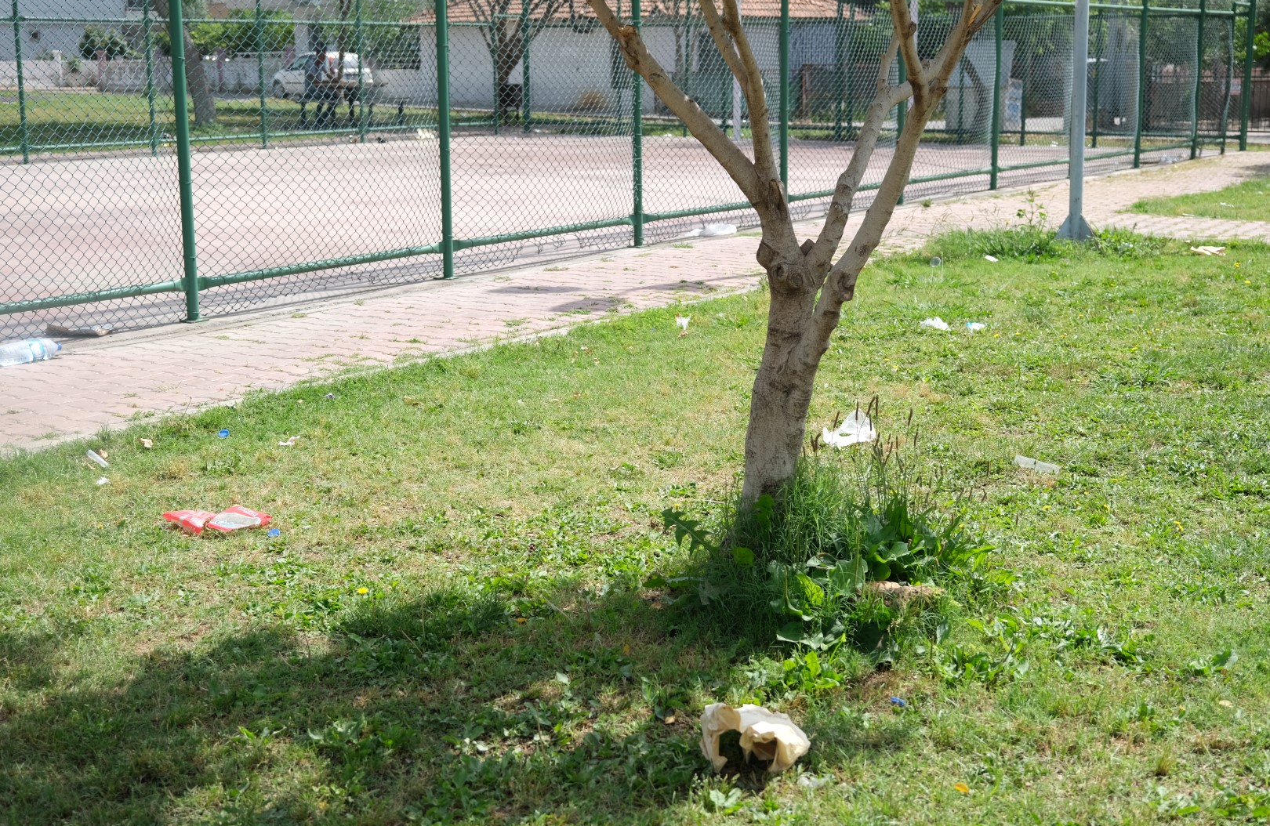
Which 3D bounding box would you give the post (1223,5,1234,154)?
[{"bbox_3d":[7.897,-4.437,21.608,0.060,1.970,0.060,8,15,36],"label":"post"}]

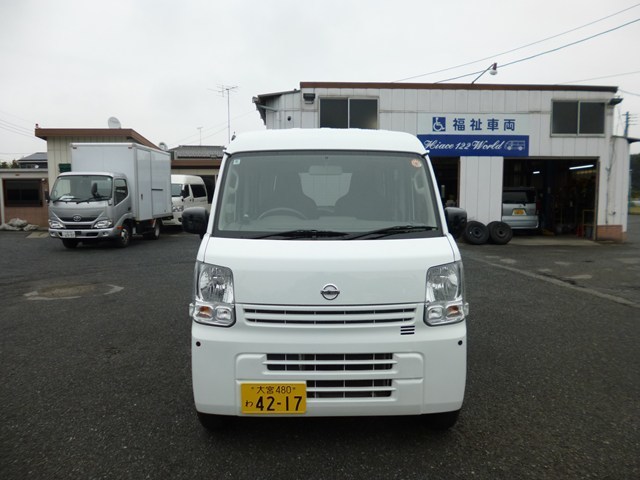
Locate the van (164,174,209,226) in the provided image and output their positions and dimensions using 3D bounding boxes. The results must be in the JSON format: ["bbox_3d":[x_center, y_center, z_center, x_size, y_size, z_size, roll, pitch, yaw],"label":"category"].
[{"bbox_3d":[-6.480,-1.685,20.313,1.740,2.260,4.760,0,6,-1],"label":"van"}]

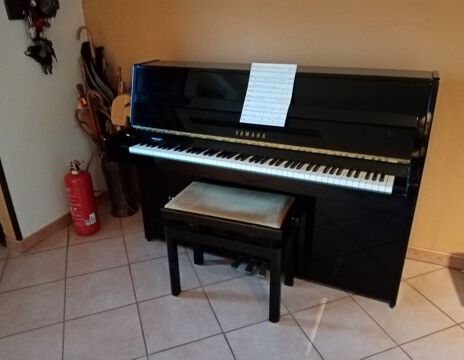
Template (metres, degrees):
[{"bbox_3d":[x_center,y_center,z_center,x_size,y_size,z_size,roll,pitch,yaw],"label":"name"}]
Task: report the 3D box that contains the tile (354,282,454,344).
[{"bbox_3d":[0.812,0.627,1.741,0.334,0.010,0.334,-9,25,-19],"label":"tile"}]

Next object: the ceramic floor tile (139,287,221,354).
[{"bbox_3d":[-0.255,0.654,1.705,0.334,0.010,0.334,-9,25,-19],"label":"ceramic floor tile"}]

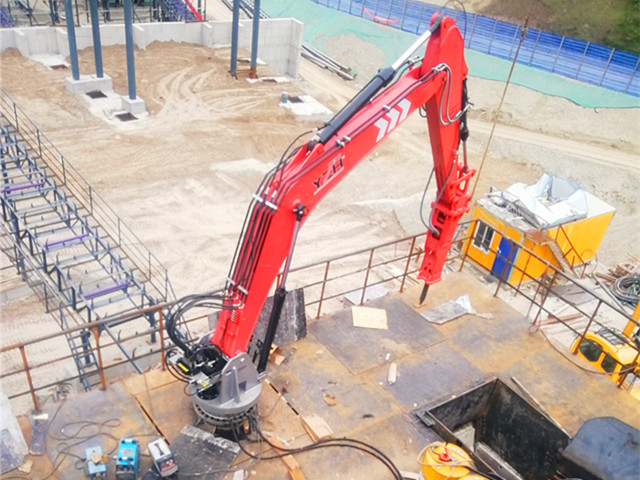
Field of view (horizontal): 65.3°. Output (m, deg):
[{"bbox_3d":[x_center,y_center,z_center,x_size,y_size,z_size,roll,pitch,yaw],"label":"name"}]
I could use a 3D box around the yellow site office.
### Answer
[{"bbox_3d":[10.211,-0.380,23.446,6.172,2.800,2.820,-12,37,-28],"label":"yellow site office"}]

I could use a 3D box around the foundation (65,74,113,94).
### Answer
[{"bbox_3d":[-17.876,-12.130,38.803,2.965,0.783,1.585,-20,41,-37],"label":"foundation"}]

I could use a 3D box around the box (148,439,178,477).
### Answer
[{"bbox_3d":[-1.935,2.670,6.130,0.200,0.310,0.330,-18,40,-35],"label":"box"}]

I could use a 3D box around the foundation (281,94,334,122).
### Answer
[{"bbox_3d":[-1.409,-10.170,39.016,3.050,0.620,4.300,-12,36,-28],"label":"foundation"}]

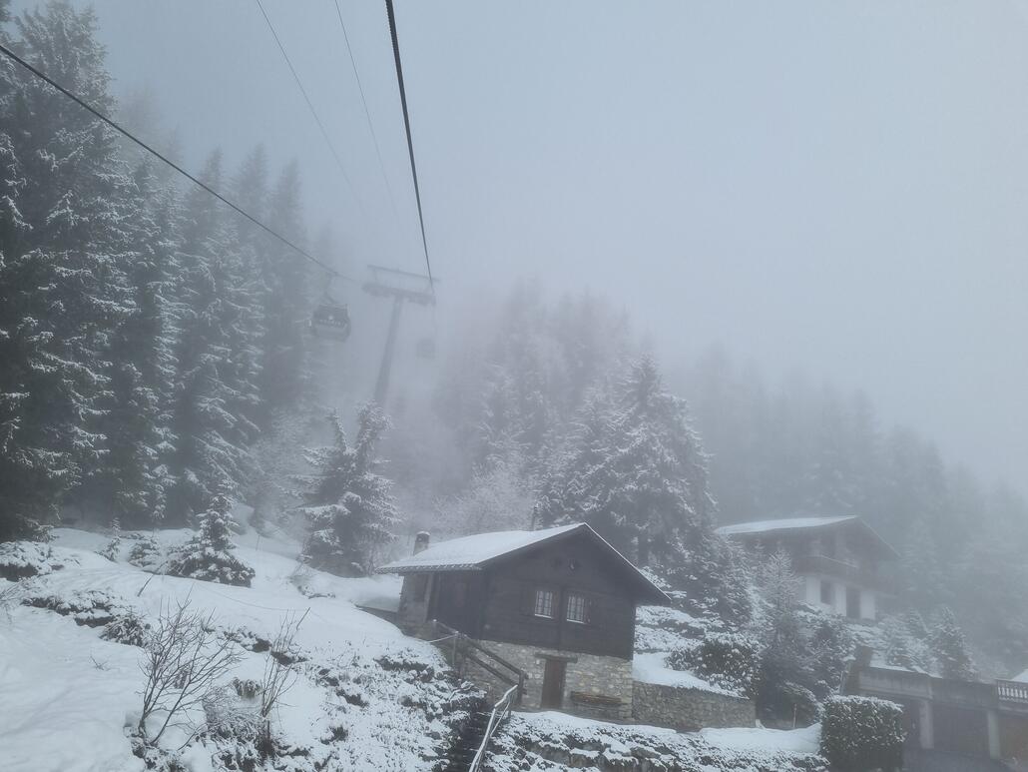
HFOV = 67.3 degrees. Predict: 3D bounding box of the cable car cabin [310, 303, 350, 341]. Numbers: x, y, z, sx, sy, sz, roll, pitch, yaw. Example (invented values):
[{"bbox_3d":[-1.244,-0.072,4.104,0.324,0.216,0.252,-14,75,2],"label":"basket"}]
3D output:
[{"bbox_3d":[-11.620,-4.084,49.000,1.950,2.100,1.950,8,-21,-6],"label":"cable car cabin"}]

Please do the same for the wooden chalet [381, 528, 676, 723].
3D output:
[{"bbox_3d":[-0.010,8.916,30.518,8.512,6.548,8.432,18,-21,-28],"label":"wooden chalet"}]

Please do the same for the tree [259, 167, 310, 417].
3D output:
[{"bbox_3d":[-18.789,-7.452,62.000,5.000,22.600,5.000,6,-20,0],"label":"tree"}]

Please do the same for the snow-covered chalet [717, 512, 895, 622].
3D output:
[{"bbox_3d":[23.448,14.294,61.463,12.368,7.145,9.198,22,-26,-37],"label":"snow-covered chalet"}]

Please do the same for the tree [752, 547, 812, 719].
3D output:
[{"bbox_3d":[14.826,13.571,43.000,3.400,9.042,3.400,6,-20,0],"label":"tree"}]

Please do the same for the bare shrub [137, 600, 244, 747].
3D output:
[{"bbox_3d":[-6.362,5.586,15.000,1.950,2.614,1.900,6,-20,0],"label":"bare shrub"}]

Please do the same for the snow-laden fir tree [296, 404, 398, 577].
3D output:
[{"bbox_3d":[-8.442,5.133,39.000,4.900,8.916,4.900,11,-19,-11],"label":"snow-laden fir tree"}]

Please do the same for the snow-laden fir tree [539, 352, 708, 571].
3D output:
[{"bbox_3d":[7.150,4.310,48.930,11.433,13.807,10.821,6,-20,0],"label":"snow-laden fir tree"}]

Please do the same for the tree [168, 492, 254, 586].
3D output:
[{"bbox_3d":[-9.877,5.011,26.000,3.077,2.960,3.077,6,-20,0],"label":"tree"}]

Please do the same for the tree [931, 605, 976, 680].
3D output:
[{"bbox_3d":[24.176,14.227,42.453,2.600,4.186,2.600,-3,-21,29],"label":"tree"}]

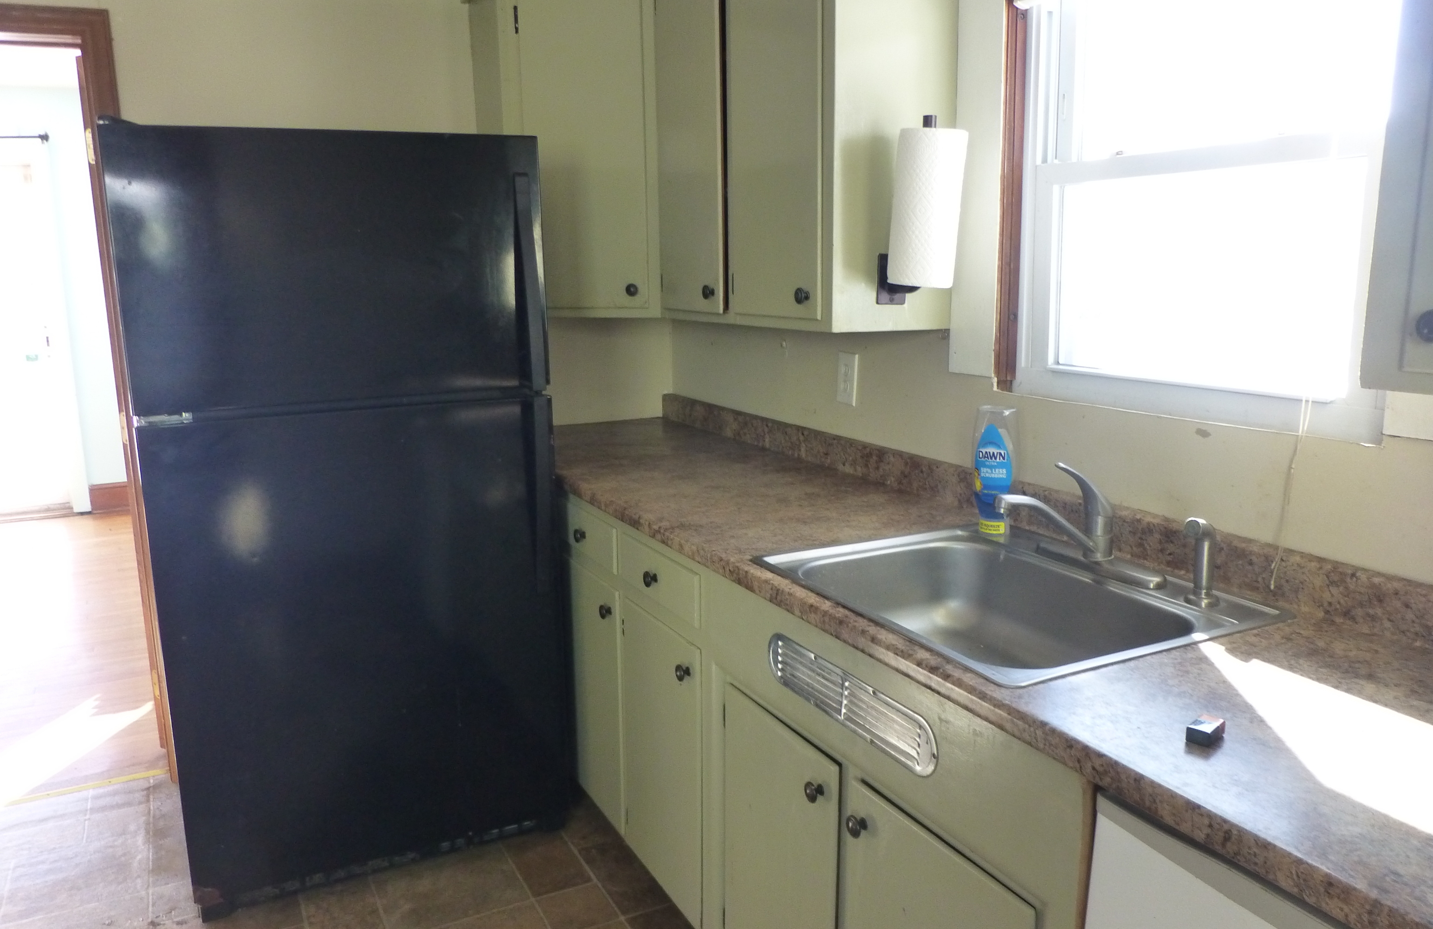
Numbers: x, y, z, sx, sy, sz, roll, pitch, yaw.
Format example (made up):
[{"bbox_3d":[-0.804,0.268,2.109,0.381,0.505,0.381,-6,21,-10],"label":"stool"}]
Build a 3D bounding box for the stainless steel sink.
[{"bbox_3d":[0.451,0.268,1.611,0.550,0.175,0.632,-6,13,-27],"label":"stainless steel sink"}]

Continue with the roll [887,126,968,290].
[{"bbox_3d":[0.408,-0.490,1.917,0.128,0.285,0.128,2,16,-1],"label":"roll"}]

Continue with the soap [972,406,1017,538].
[{"bbox_3d":[0.527,0.013,1.858,0.084,0.242,0.058,6,13,29],"label":"soap"}]

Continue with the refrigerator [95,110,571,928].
[{"bbox_3d":[-0.890,0.092,2.448,0.825,1.685,0.790,-5,12,-23],"label":"refrigerator"}]

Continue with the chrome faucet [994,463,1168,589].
[{"bbox_3d":[0.546,0.088,1.609,0.268,0.190,0.250,-6,13,-27],"label":"chrome faucet"}]

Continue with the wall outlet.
[{"bbox_3d":[0.326,-0.213,2.467,0.008,0.124,0.079,-6,13,-27],"label":"wall outlet"}]

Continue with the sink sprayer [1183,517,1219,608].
[{"bbox_3d":[0.725,0.142,1.477,0.062,0.135,0.055,-9,14,-35],"label":"sink sprayer"}]

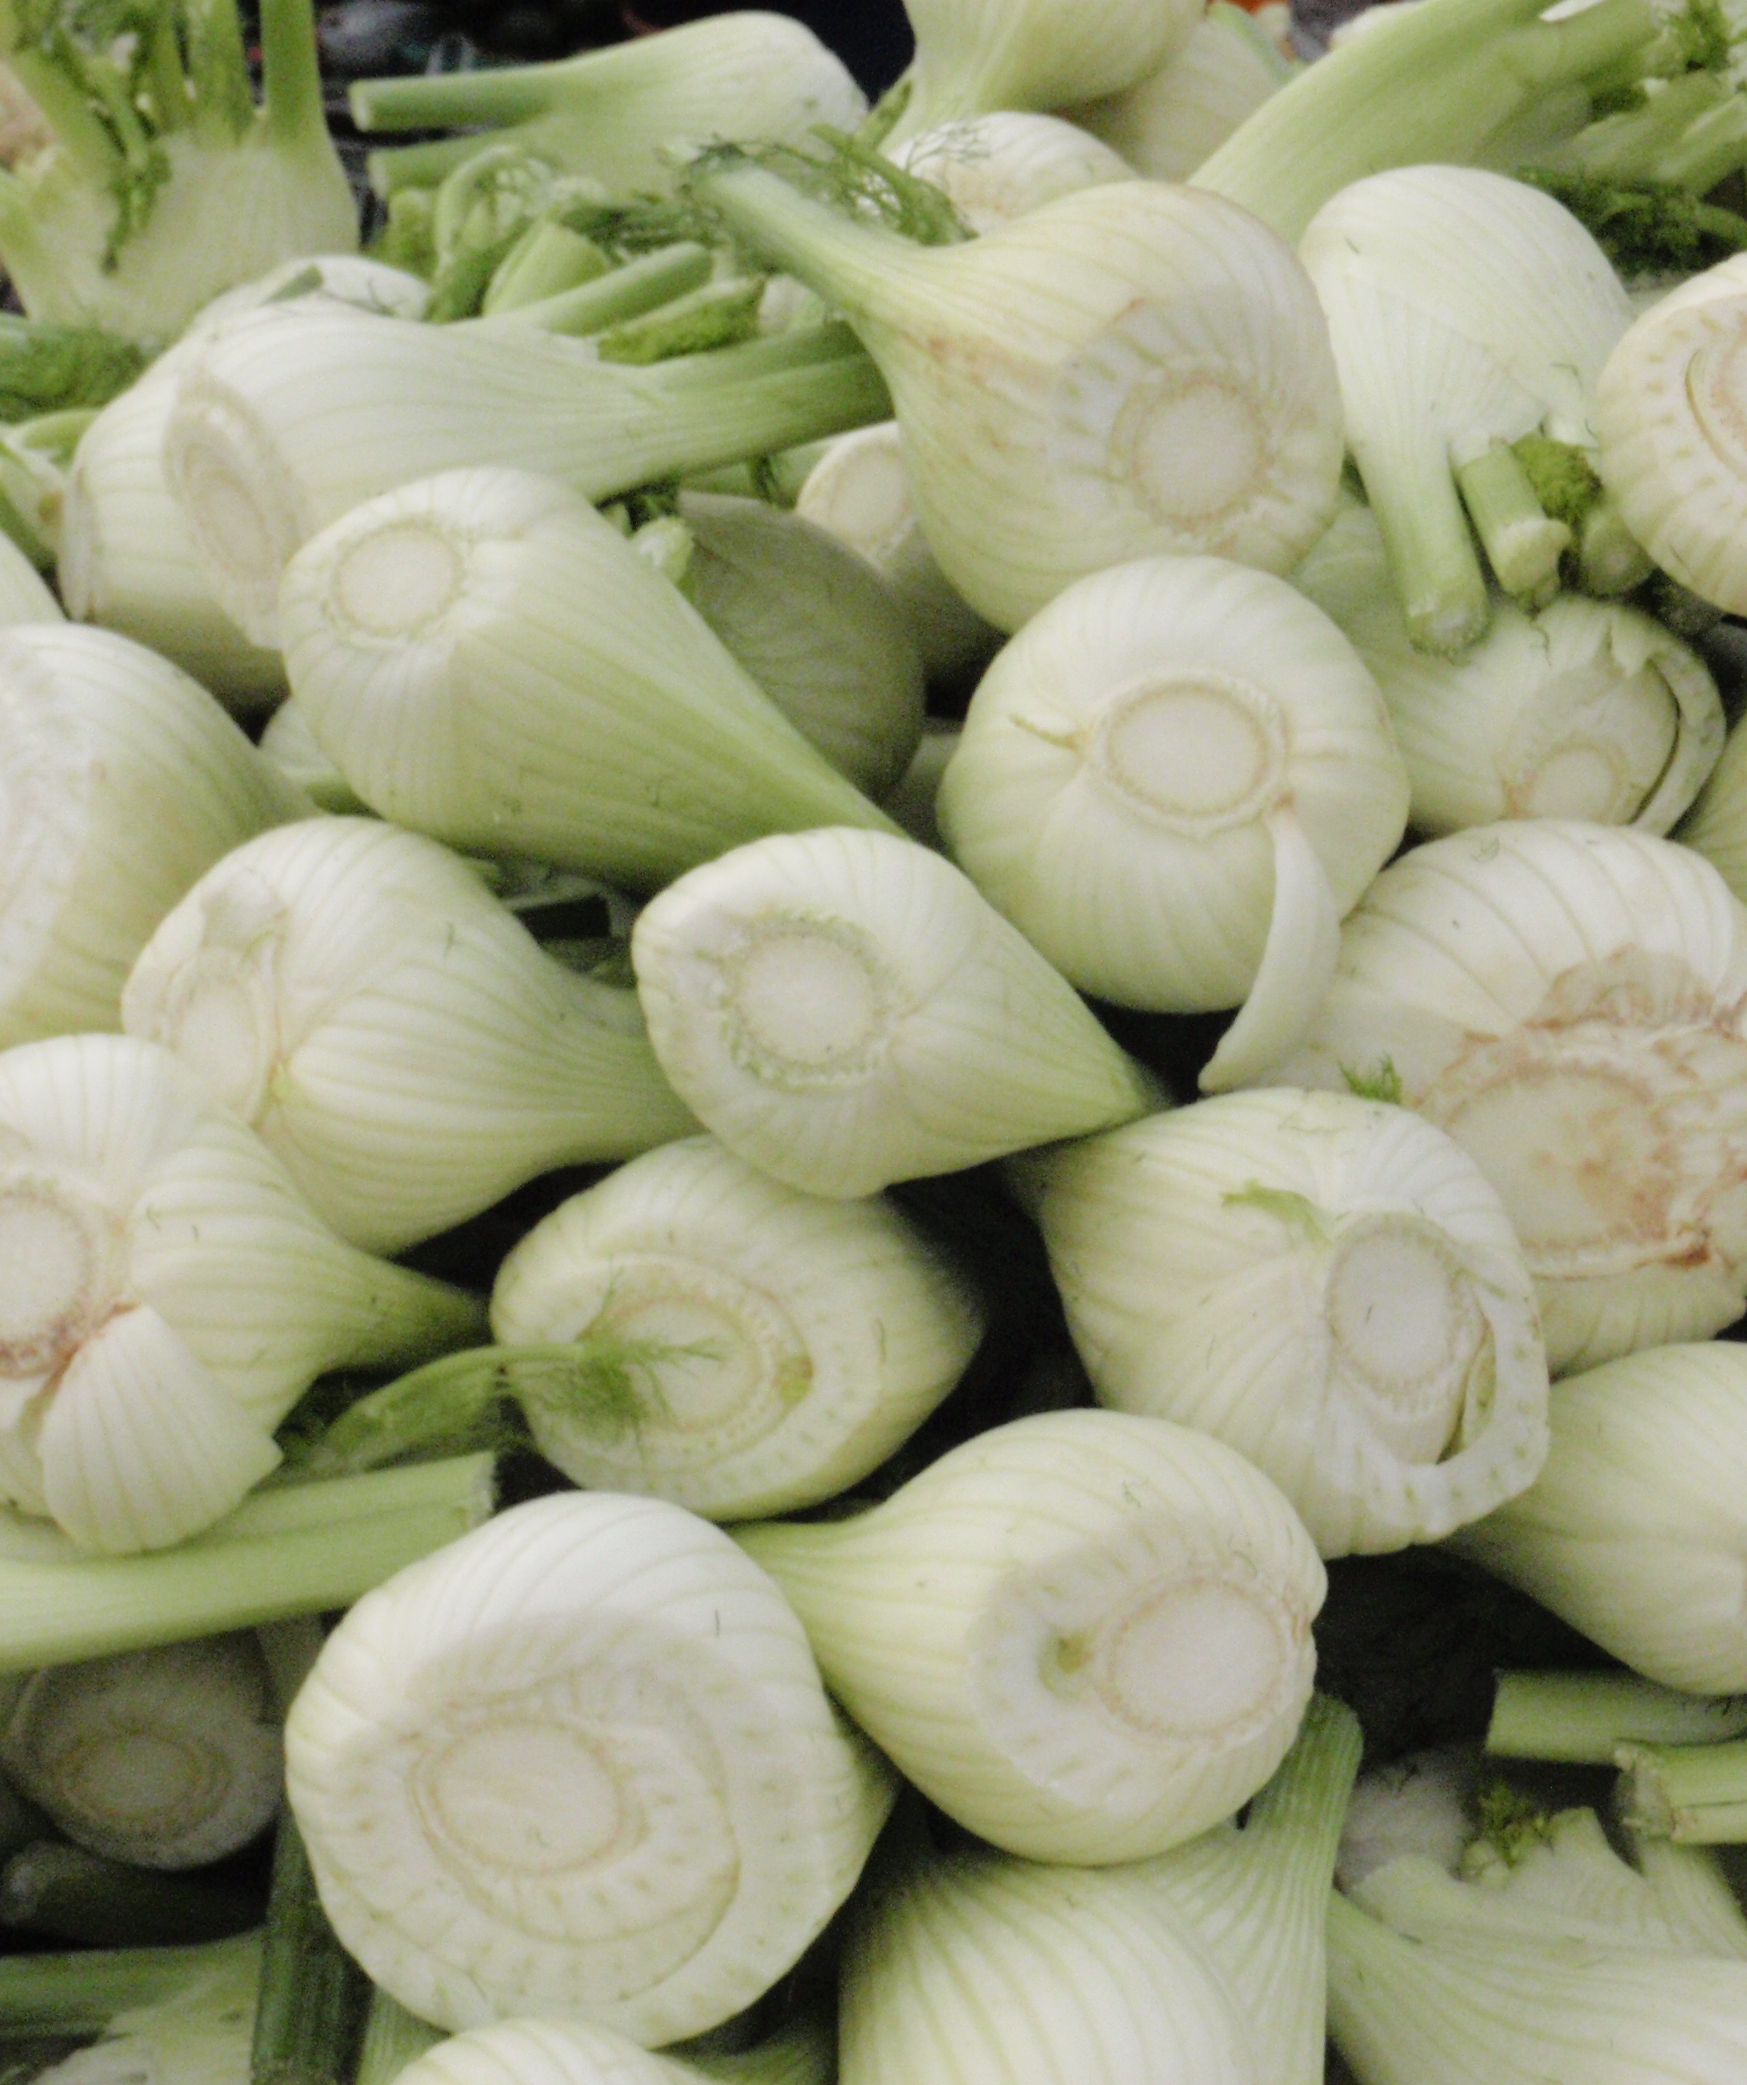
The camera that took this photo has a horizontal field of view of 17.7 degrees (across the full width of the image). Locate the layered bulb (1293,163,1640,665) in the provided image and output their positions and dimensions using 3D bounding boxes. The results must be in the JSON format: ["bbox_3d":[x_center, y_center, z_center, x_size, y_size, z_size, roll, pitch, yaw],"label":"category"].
[{"bbox_3d":[0.126,-0.133,1.160,0.068,0.065,0.108,-10,60,-6],"label":"layered bulb"}]

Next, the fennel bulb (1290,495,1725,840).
[{"bbox_3d":[0.127,-0.081,1.170,0.072,0.077,0.113,-27,39,-27],"label":"fennel bulb"}]

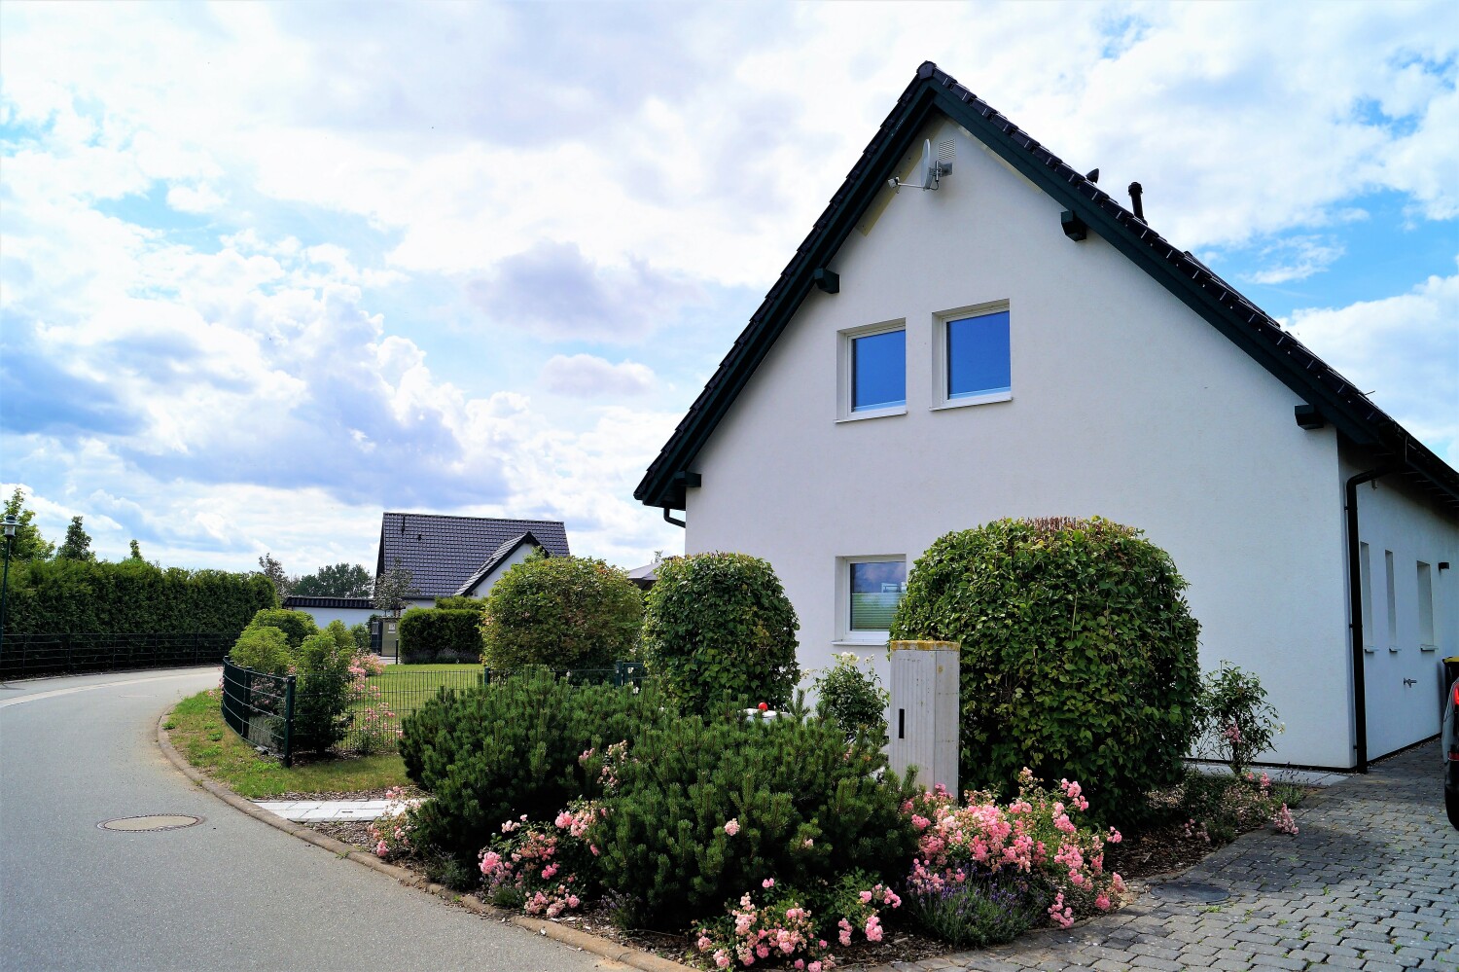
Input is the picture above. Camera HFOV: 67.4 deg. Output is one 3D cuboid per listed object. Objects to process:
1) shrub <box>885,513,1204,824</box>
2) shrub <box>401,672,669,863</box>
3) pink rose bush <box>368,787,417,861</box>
[{"bbox_3d":[2.546,1.364,8.900,2.400,2.202,2.350,0,-7,16],"label":"shrub"},{"bbox_3d":[-1.313,1.851,7.468,1.920,1.160,1.750,1,-7,0],"label":"shrub"},{"bbox_3d":[-2.294,2.294,7.500,0.380,0.448,0.400,4,-7,-16],"label":"pink rose bush"}]

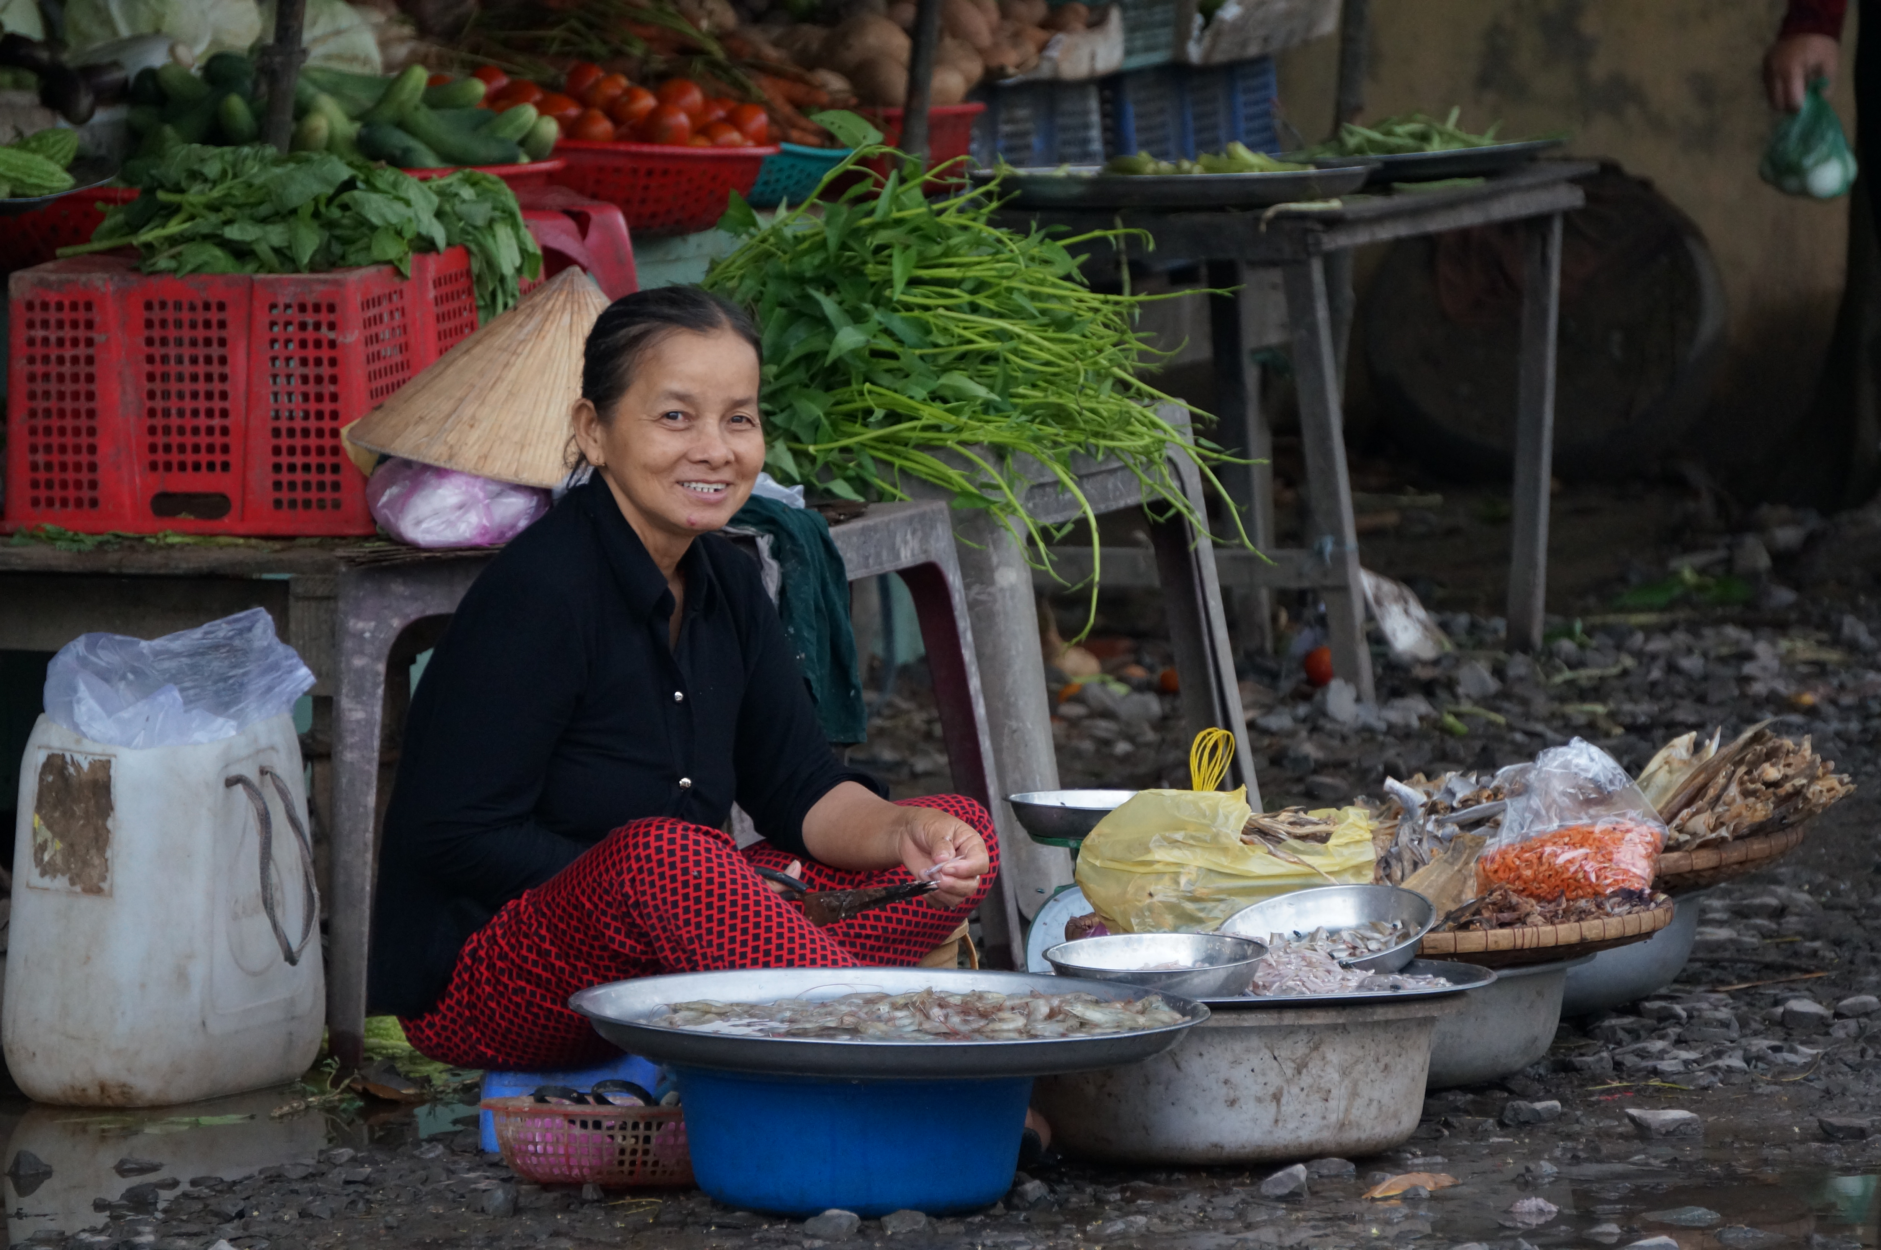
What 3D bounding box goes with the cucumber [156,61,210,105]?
[{"bbox_3d":[-0.833,-0.594,17.900,0.110,0.036,0.036,32,-9,-23],"label":"cucumber"}]

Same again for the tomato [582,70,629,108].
[{"bbox_3d":[-0.377,-0.600,18.300,0.056,0.052,0.056,0,5,0],"label":"tomato"}]

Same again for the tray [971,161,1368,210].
[{"bbox_3d":[0.264,-0.497,18.350,0.460,0.040,0.460,0,5,0],"label":"tray"}]

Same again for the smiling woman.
[{"bbox_3d":[-0.219,0.075,14.650,0.470,0.730,0.580,-6,7,-44],"label":"smiling woman"}]

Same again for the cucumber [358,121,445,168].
[{"bbox_3d":[-0.507,-0.449,15.300,0.120,0.040,0.040,26,8,6],"label":"cucumber"}]

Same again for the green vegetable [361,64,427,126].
[{"bbox_3d":[-0.576,-0.557,17.150,0.041,0.041,0.115,-4,-23,-31],"label":"green vegetable"}]

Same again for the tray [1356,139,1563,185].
[{"bbox_3d":[0.547,-0.541,19.100,0.370,0.040,0.370,-1,5,0],"label":"tray"}]

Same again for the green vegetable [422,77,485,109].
[{"bbox_3d":[-0.542,-0.584,17.900,0.125,0.034,0.034,-12,0,20],"label":"green vegetable"}]

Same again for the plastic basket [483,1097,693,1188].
[{"bbox_3d":[-0.291,0.442,13.930,0.200,0.072,0.200,0,5,0],"label":"plastic basket"}]

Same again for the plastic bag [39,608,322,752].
[{"bbox_3d":[-0.679,0.047,14.520,0.240,0.120,0.180,0,5,0],"label":"plastic bag"}]

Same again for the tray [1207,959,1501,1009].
[{"bbox_3d":[0.264,0.336,14.601,0.475,0.033,0.475,-3,4,0],"label":"tray"}]

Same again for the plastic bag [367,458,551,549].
[{"bbox_3d":[-0.431,-0.115,14.600,0.170,0.090,0.145,0,5,0],"label":"plastic bag"}]

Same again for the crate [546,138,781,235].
[{"bbox_3d":[-0.306,-0.492,18.300,0.270,0.098,0.270,0,5,0],"label":"crate"}]

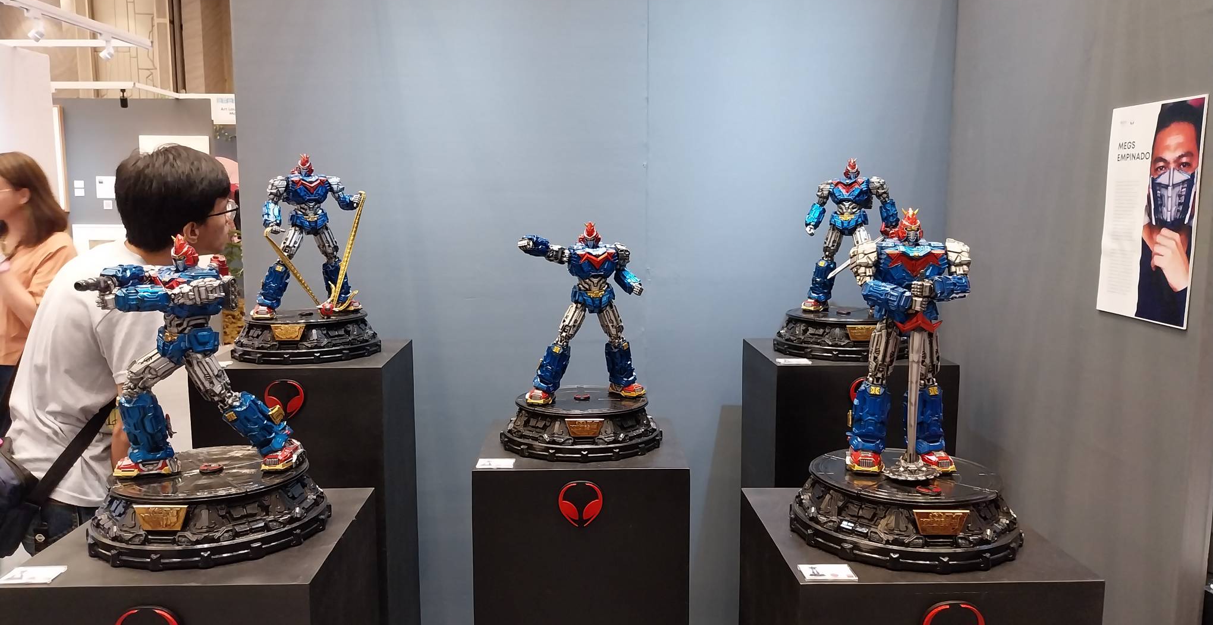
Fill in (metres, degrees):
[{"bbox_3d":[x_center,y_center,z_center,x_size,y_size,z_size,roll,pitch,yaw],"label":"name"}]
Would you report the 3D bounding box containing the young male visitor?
[{"bbox_3d":[-1.062,0.426,1.996,0.480,1.580,0.420,5,8,35],"label":"young male visitor"}]

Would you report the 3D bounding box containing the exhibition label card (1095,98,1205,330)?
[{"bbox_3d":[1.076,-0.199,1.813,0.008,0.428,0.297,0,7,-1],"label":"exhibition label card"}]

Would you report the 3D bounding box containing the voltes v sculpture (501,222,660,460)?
[{"bbox_3d":[-0.057,0.046,2.113,0.380,0.510,0.375,0,7,-2],"label":"voltes v sculpture"}]

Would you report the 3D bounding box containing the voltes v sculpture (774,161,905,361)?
[{"bbox_3d":[0.648,-0.156,2.447,0.380,0.520,0.375,0,7,0],"label":"voltes v sculpture"}]

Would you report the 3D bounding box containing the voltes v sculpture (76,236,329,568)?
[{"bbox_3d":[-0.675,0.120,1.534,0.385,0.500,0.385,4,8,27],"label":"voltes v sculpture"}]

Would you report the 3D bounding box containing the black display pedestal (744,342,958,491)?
[{"bbox_3d":[0.637,0.629,2.525,0.455,1.058,0.450,0,7,-2],"label":"black display pedestal"}]

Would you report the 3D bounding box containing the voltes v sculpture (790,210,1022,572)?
[{"bbox_3d":[0.507,0.103,1.527,0.380,0.540,0.380,0,7,0],"label":"voltes v sculpture"}]

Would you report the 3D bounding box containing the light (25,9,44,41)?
[{"bbox_3d":[-2.954,-1.481,4.707,0.090,0.160,0.080,0,7,0],"label":"light"}]

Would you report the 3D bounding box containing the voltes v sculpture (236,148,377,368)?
[{"bbox_3d":[-0.793,-0.153,2.394,0.380,0.520,0.375,0,7,0],"label":"voltes v sculpture"}]

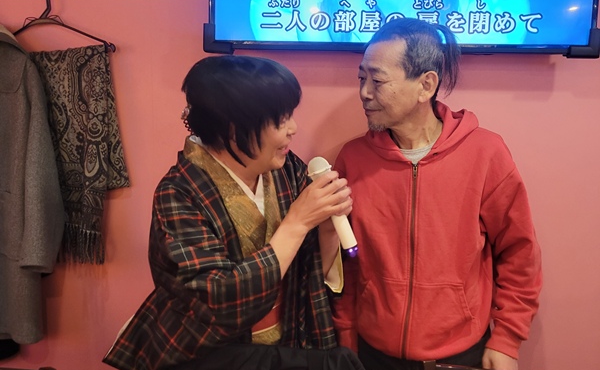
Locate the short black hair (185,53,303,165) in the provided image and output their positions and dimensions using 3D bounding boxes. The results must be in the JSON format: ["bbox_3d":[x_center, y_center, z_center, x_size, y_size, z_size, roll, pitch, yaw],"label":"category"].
[{"bbox_3d":[-0.130,-0.167,1.340,0.250,0.240,0.215,4,7,28],"label":"short black hair"}]

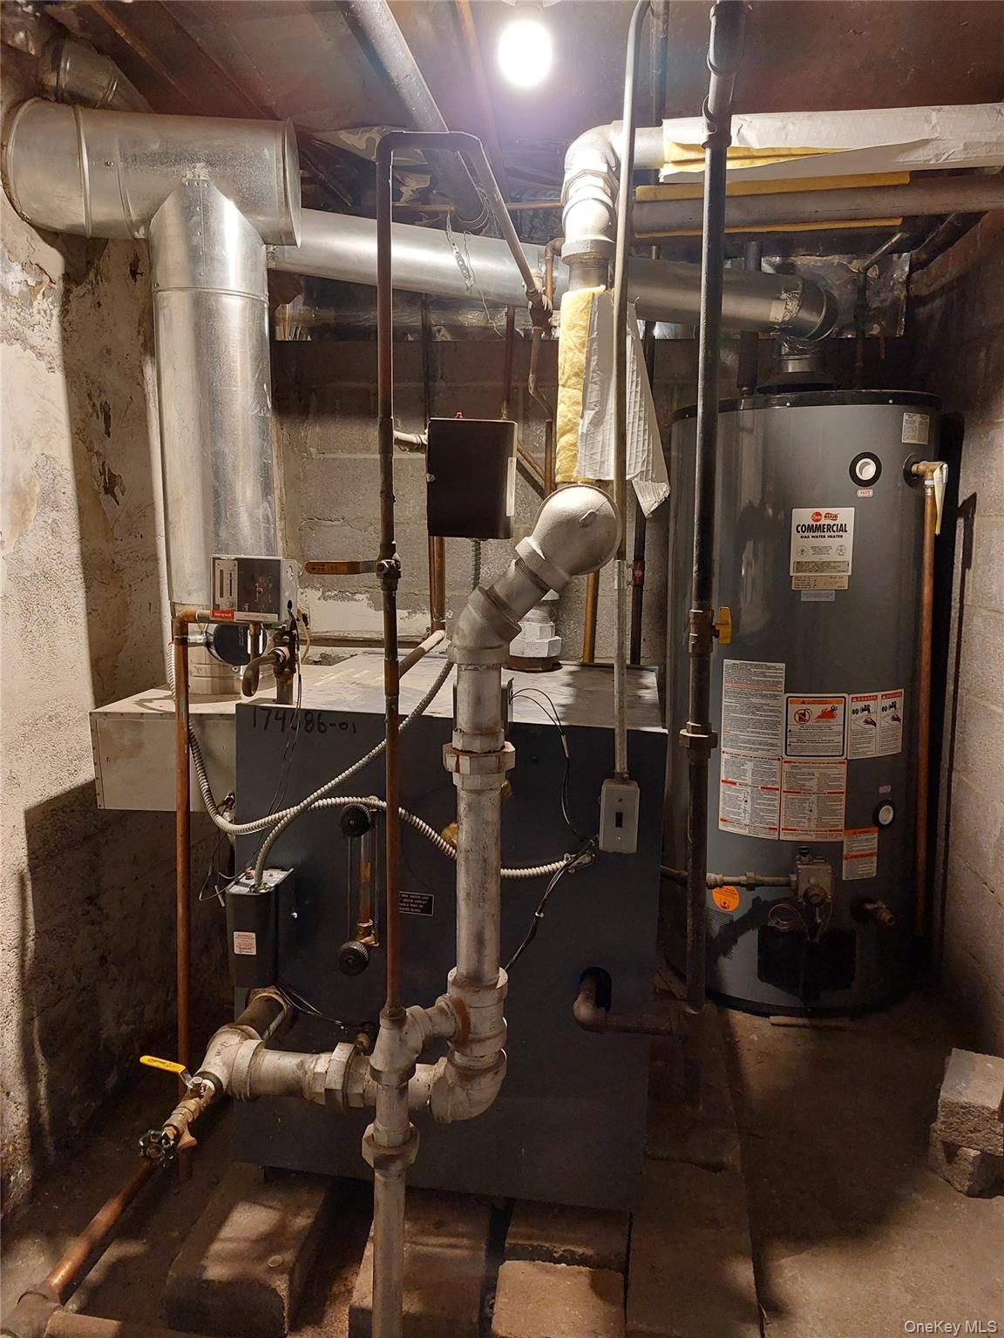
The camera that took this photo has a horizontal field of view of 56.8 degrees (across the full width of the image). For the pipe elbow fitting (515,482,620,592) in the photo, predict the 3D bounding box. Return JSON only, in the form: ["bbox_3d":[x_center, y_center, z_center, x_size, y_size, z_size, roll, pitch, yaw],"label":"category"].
[{"bbox_3d":[0.090,-0.175,1.235,0.125,0.130,0.110,0,7,0],"label":"pipe elbow fitting"}]

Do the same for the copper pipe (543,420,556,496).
[{"bbox_3d":[0.118,-0.522,2.300,0.017,0.200,0.017,0,7,0],"label":"copper pipe"}]

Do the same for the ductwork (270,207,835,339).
[{"bbox_3d":[0.172,-0.891,2.139,1.360,0.145,0.145,1,7,-15],"label":"ductwork"}]

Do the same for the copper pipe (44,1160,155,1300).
[{"bbox_3d":[-0.614,0.860,1.465,0.031,0.031,0.350,0,4,4],"label":"copper pipe"}]

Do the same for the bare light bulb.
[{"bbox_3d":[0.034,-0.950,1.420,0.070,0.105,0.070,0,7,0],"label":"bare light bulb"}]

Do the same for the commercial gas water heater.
[{"bbox_3d":[0.748,0.068,2.400,0.645,1.445,0.670,1,8,11],"label":"commercial gas water heater"}]

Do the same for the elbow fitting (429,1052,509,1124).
[{"bbox_3d":[-0.047,0.579,1.280,0.105,0.094,0.080,0,7,0],"label":"elbow fitting"}]

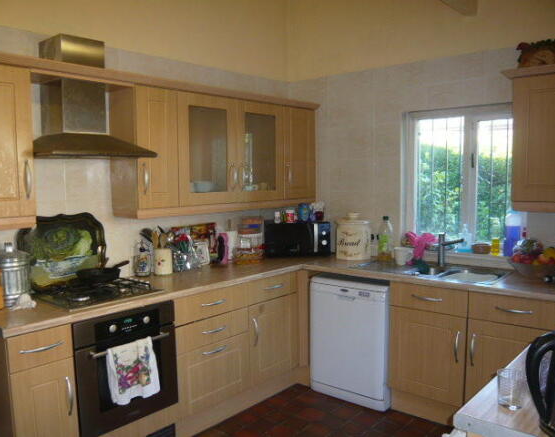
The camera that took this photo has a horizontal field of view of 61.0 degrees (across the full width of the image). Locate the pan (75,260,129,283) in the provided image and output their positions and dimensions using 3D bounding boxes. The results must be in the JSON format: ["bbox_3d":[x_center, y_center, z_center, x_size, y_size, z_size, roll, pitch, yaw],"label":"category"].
[{"bbox_3d":[-1.023,0.324,2.832,0.260,0.085,0.385,0,4,19],"label":"pan"}]

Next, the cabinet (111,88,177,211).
[{"bbox_3d":[-0.843,-0.407,2.967,0.303,0.750,0.303,2,5,40],"label":"cabinet"}]

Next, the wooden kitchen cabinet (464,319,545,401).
[{"bbox_3d":[1.516,0.872,2.894,0.494,0.566,0.550,2,5,40],"label":"wooden kitchen cabinet"}]

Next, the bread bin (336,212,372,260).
[{"bbox_3d":[0.634,0.156,3.884,0.250,0.365,0.205,1,4,30],"label":"bread bin"}]

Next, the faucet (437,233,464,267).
[{"bbox_3d":[1.206,0.225,3.287,0.050,0.235,0.185,-4,5,-40],"label":"faucet"}]

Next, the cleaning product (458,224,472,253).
[{"bbox_3d":[1.396,0.150,3.499,0.095,0.210,0.065,2,5,40],"label":"cleaning product"}]

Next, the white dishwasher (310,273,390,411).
[{"bbox_3d":[0.672,0.841,3.531,0.599,0.851,0.585,2,5,40],"label":"white dishwasher"}]

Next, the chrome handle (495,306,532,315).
[{"bbox_3d":[1.304,0.504,2.601,0.186,0.015,0.032,2,5,40],"label":"chrome handle"}]

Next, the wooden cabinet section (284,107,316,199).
[{"bbox_3d":[0.068,-0.516,3.881,0.310,0.714,0.401,3,6,41],"label":"wooden cabinet section"}]

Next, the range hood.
[{"bbox_3d":[-1.060,-0.644,2.555,0.500,0.650,0.600,2,5,40],"label":"range hood"}]

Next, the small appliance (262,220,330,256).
[{"bbox_3d":[0.154,0.178,3.920,0.515,0.280,0.350,-1,4,-2],"label":"small appliance"}]

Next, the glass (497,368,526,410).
[{"bbox_3d":[0.621,0.456,1.255,0.068,0.090,0.068,2,5,40],"label":"glass"}]

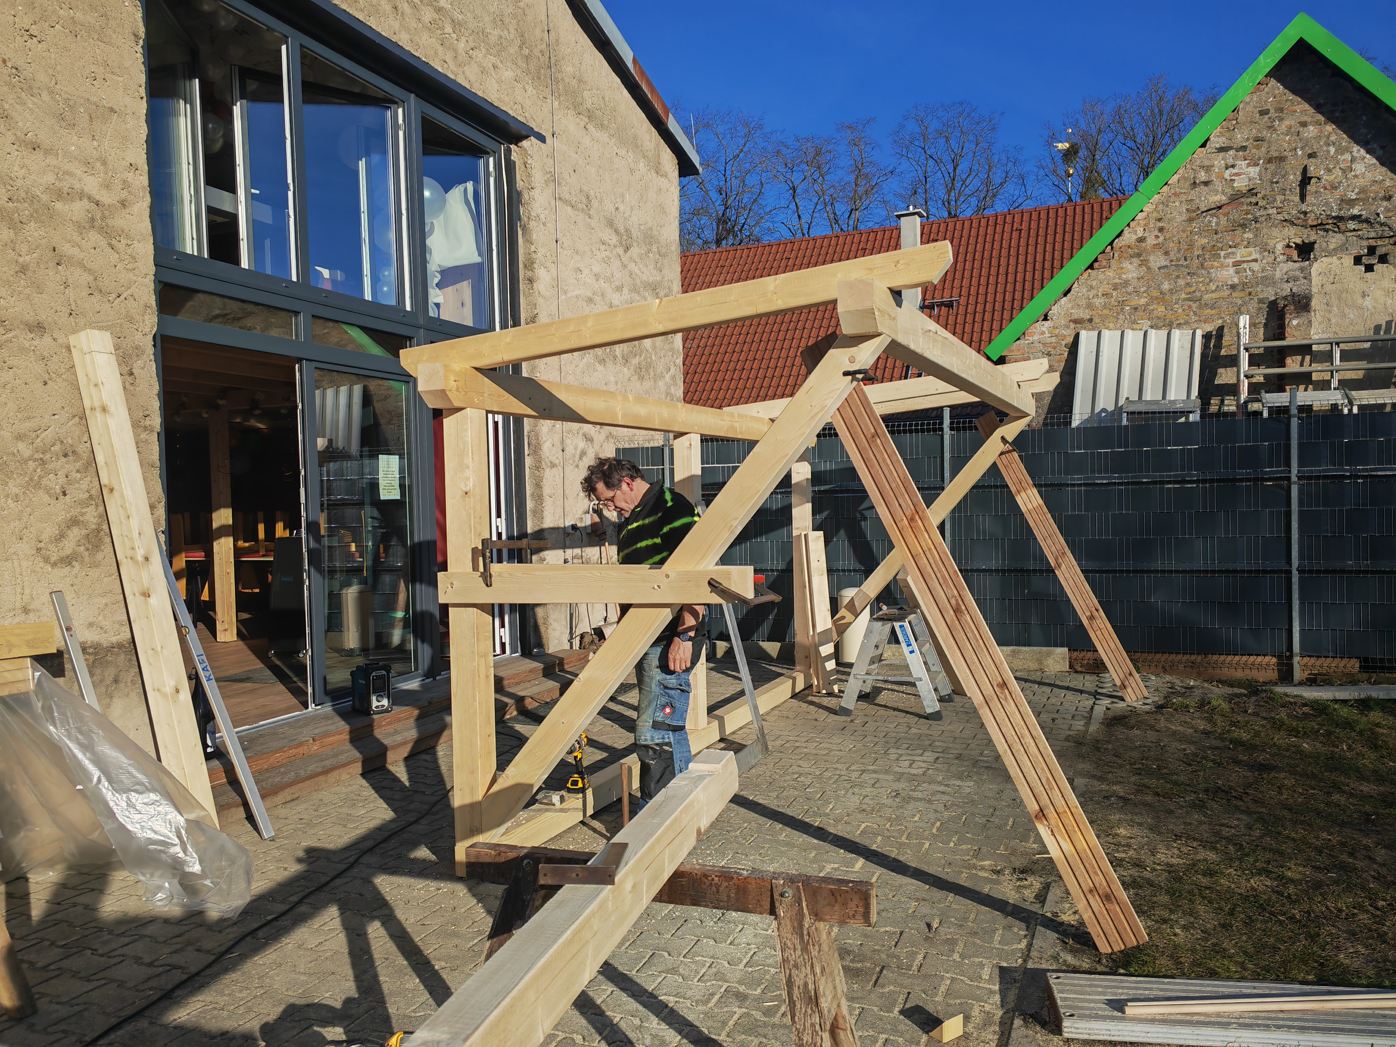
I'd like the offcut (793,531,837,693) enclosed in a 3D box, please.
[{"bbox_3d":[0.894,0.654,8.100,0.140,1.193,0.110,-4,-3,-12],"label":"offcut"}]

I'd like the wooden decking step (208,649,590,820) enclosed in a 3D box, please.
[{"bbox_3d":[-1.810,1.250,7.139,0.740,0.190,4.420,-1,2,20],"label":"wooden decking step"}]

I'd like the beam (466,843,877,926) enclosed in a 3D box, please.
[{"bbox_3d":[-0.086,0.803,2.439,0.969,0.079,0.050,-1,2,21],"label":"beam"}]

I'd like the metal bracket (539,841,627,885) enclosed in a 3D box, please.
[{"bbox_3d":[-0.211,0.639,2.085,0.141,0.036,0.200,-2,2,6],"label":"metal bracket"}]

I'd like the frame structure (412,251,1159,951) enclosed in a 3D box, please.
[{"bbox_3d":[0.965,0.158,5.877,2.720,2.280,4.850,-1,2,23],"label":"frame structure"}]

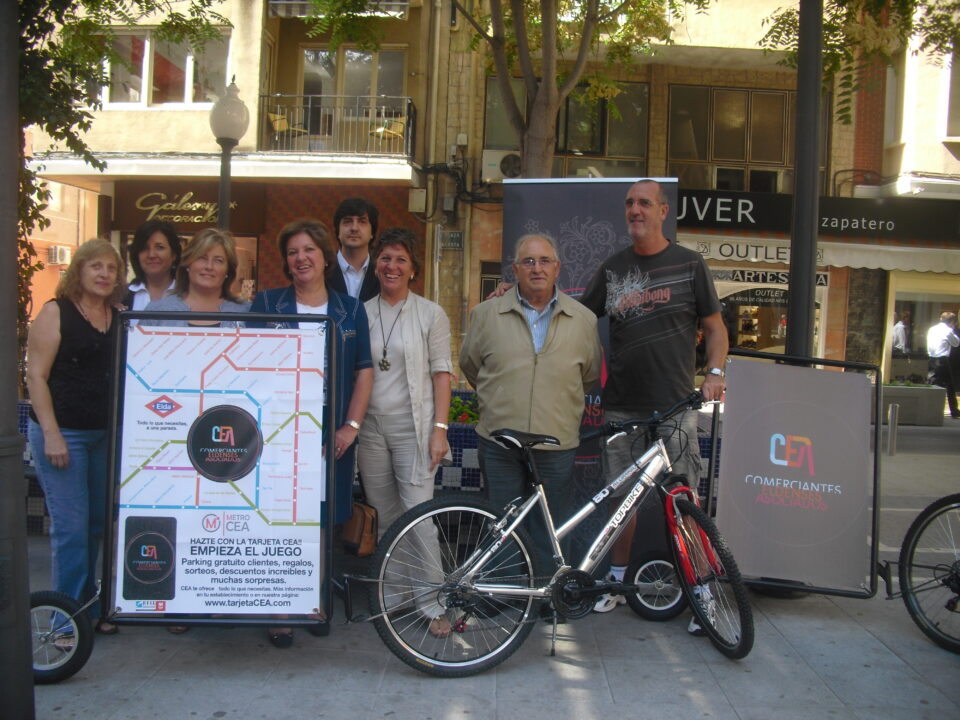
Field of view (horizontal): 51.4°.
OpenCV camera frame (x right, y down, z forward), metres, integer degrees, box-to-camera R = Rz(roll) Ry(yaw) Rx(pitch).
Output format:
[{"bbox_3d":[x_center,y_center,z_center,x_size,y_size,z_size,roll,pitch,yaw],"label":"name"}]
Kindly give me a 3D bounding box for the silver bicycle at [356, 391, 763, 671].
[{"bbox_3d":[0.330,0.641,3.801,1.500,1.050,0.620,2,2,-17],"label":"silver bicycle"}]

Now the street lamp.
[{"bbox_3d":[-2.820,-1.171,11.069,0.440,3.912,0.440,2,2,0],"label":"street lamp"}]

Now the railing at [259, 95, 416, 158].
[{"bbox_3d":[-2.454,-4.044,17.518,2.694,1.010,0.700,2,2,6],"label":"railing"}]

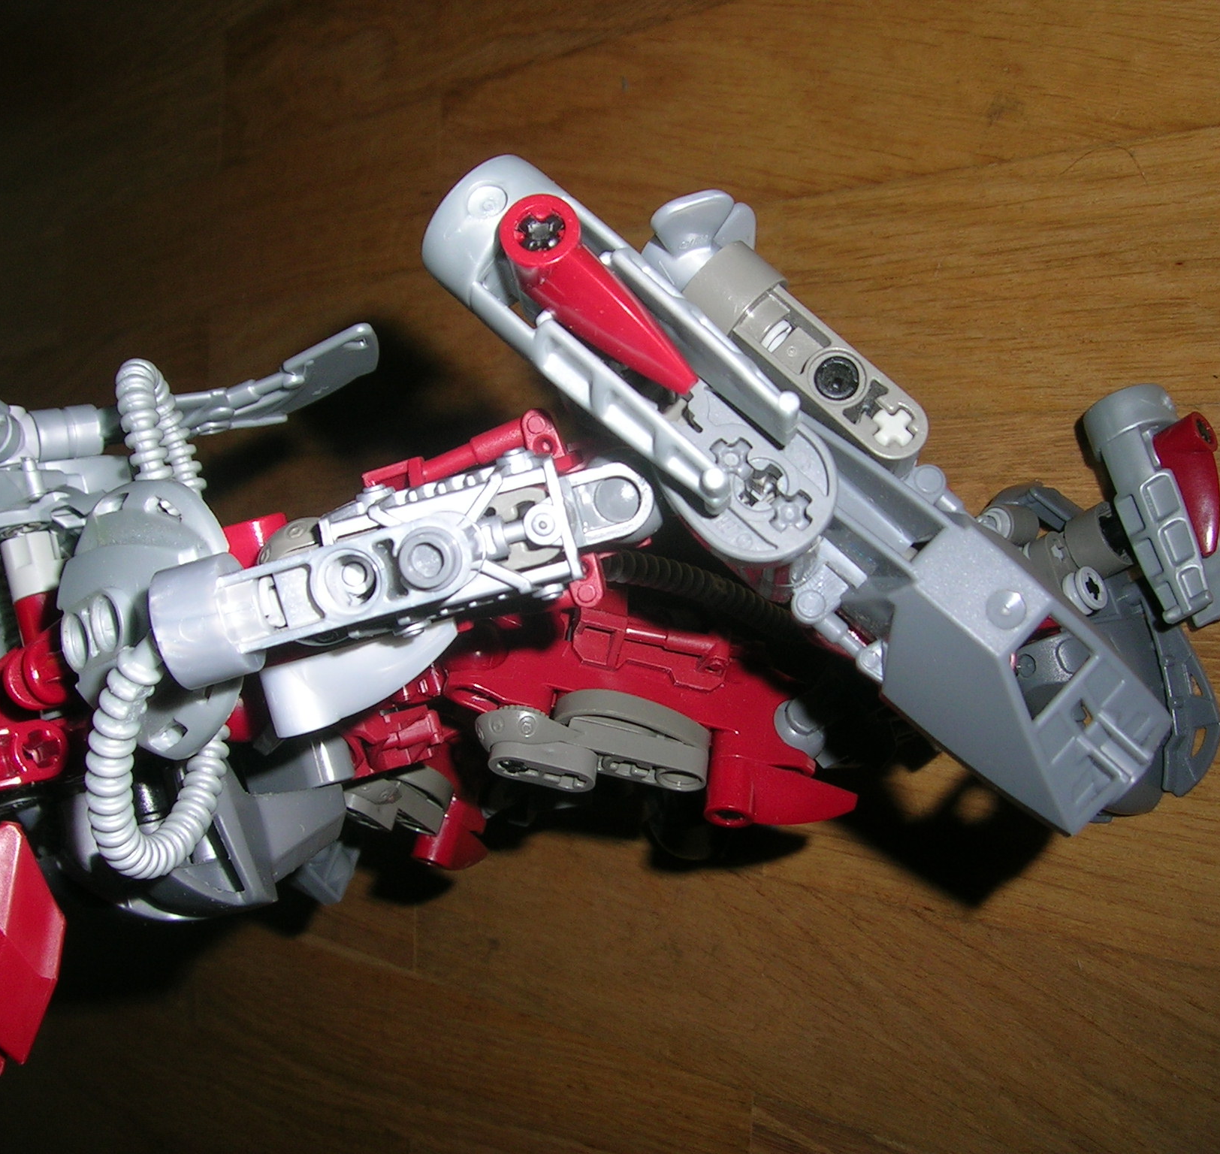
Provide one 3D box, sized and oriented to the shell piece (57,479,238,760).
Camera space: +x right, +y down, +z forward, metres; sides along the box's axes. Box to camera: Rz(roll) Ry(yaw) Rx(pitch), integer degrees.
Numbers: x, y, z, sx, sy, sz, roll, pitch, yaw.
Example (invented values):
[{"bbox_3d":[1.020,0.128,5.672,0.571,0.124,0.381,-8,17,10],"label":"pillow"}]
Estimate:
[{"bbox_3d":[-0.053,0.006,0.174,0.032,0.013,0.032,-12,90,44],"label":"shell piece"}]

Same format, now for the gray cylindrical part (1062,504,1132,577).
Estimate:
[{"bbox_3d":[0.083,-0.006,0.265,0.008,0.012,0.012,-31,70,38],"label":"gray cylindrical part"}]

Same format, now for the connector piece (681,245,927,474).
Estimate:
[{"bbox_3d":[0.022,-0.024,0.171,0.030,0.011,0.011,41,90,0],"label":"connector piece"}]

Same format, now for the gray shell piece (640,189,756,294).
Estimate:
[{"bbox_3d":[0.010,-0.038,0.179,0.011,0.013,0.013,40,118,12],"label":"gray shell piece"}]

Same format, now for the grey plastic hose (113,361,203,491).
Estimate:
[{"bbox_3d":[-0.068,-0.022,0.238,0.036,0.007,0.023,167,90,-86],"label":"grey plastic hose"}]

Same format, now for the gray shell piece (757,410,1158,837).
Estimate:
[{"bbox_3d":[0.042,0.003,0.195,0.062,0.023,0.019,43,164,13],"label":"gray shell piece"}]

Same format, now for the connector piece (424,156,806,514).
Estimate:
[{"bbox_3d":[0.000,-0.026,0.167,0.044,0.012,0.015,42,90,0],"label":"connector piece"}]

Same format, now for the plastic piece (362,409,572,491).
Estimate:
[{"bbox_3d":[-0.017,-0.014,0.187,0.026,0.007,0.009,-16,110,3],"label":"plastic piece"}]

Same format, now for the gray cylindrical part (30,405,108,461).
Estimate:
[{"bbox_3d":[-0.081,-0.021,0.233,0.007,0.011,0.007,-6,90,61],"label":"gray cylindrical part"}]

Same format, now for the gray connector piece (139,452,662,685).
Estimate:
[{"bbox_3d":[-0.018,-0.002,0.162,0.017,0.053,0.015,163,90,-75],"label":"gray connector piece"}]

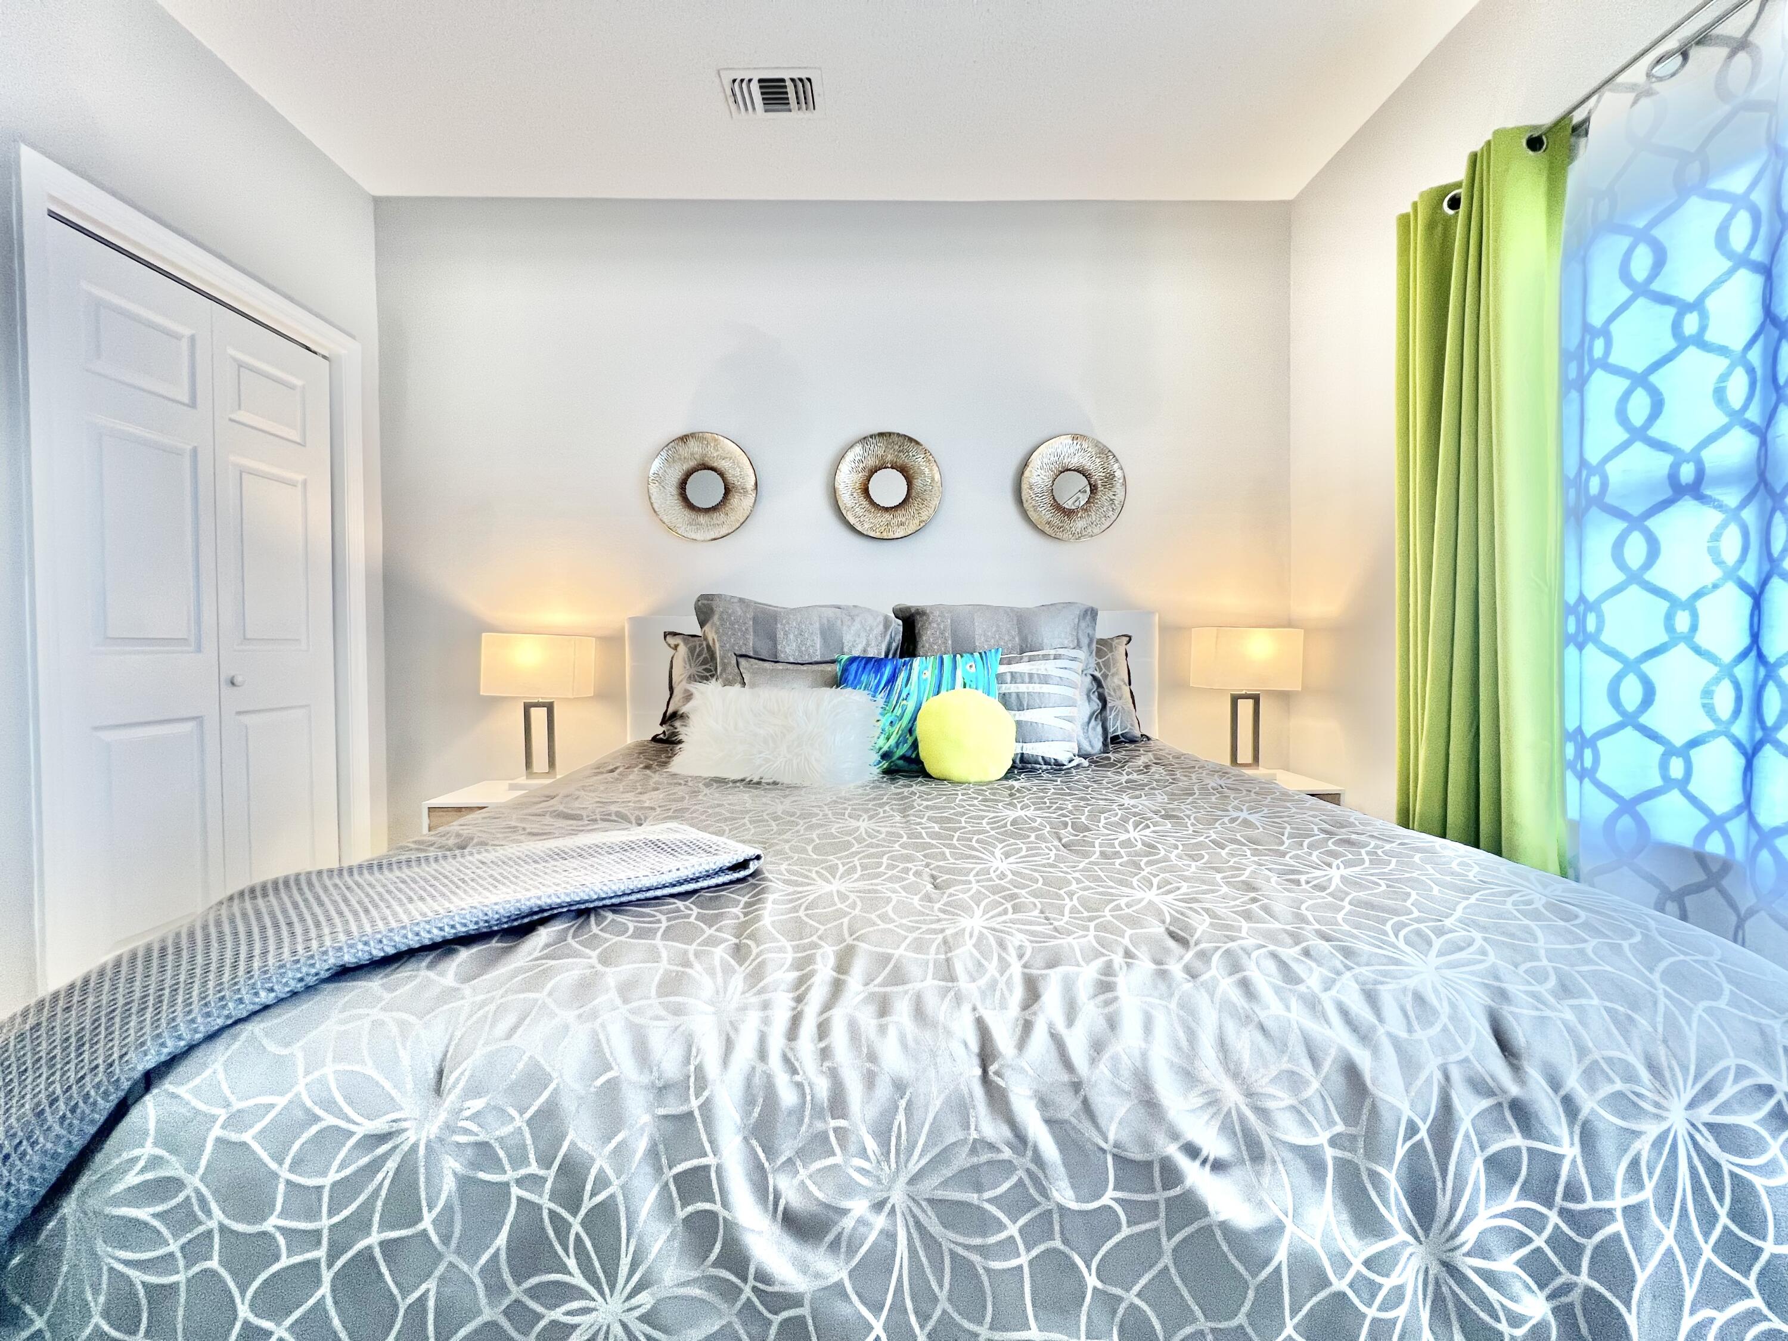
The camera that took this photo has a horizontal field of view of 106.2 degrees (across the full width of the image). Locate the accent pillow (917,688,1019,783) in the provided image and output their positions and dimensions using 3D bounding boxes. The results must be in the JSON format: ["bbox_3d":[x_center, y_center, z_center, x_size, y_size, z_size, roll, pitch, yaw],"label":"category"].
[{"bbox_3d":[0.185,0.169,1.726,0.250,0.240,0.160,0,-14,-1],"label":"accent pillow"}]

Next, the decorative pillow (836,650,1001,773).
[{"bbox_3d":[0.071,0.110,1.944,0.470,0.390,0.130,0,-27,-1],"label":"decorative pillow"}]

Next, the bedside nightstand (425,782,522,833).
[{"bbox_3d":[-1.279,0.697,2.337,0.470,0.565,0.355,0,2,-1],"label":"bedside nightstand"}]

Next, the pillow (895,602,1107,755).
[{"bbox_3d":[0.352,0.020,2.275,0.690,0.510,0.180,0,-15,-1],"label":"pillow"}]

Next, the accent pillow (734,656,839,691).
[{"bbox_3d":[-0.250,0.104,2.090,0.460,0.390,0.140,0,-23,-1],"label":"accent pillow"}]

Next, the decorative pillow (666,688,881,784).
[{"bbox_3d":[-0.324,0.158,1.866,0.560,0.305,0.165,0,-23,7],"label":"decorative pillow"}]

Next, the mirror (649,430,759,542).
[{"bbox_3d":[-0.711,-0.686,2.494,0.398,0.398,0.050,0,2,-1],"label":"mirror"}]

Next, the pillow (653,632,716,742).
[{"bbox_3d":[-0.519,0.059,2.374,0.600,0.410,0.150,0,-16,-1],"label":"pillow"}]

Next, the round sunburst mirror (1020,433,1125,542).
[{"bbox_3d":[0.679,-0.698,2.550,0.400,0.400,0.040,0,1,-1],"label":"round sunburst mirror"}]

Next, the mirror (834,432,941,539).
[{"bbox_3d":[-0.021,-0.693,2.507,0.398,0.398,0.050,0,2,-1],"label":"mirror"}]

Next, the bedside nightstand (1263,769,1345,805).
[{"bbox_3d":[1.247,0.652,2.405,0.480,0.540,0.360,0,1,-1],"label":"bedside nightstand"}]

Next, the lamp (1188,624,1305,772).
[{"bbox_3d":[1.275,0.117,2.440,0.315,0.530,0.170,0,2,-1],"label":"lamp"}]

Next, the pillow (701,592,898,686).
[{"bbox_3d":[-0.325,0.015,2.277,0.690,0.510,0.180,0,-15,-1],"label":"pillow"}]

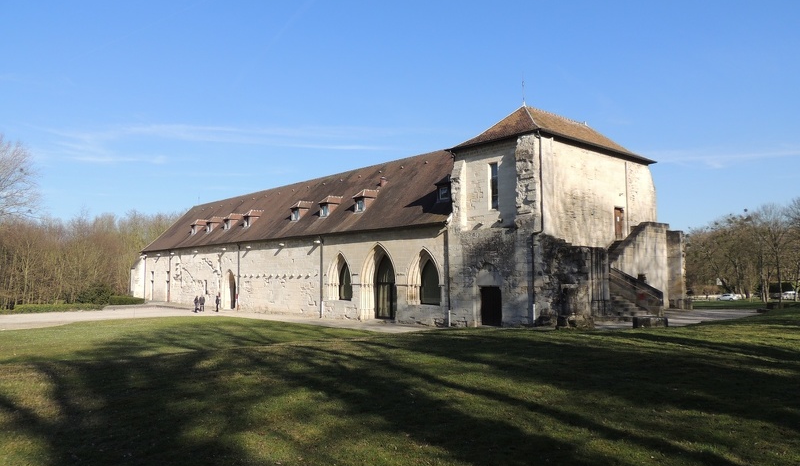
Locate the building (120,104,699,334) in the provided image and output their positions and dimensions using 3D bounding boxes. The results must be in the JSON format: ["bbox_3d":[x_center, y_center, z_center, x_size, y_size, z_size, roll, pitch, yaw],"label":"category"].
[{"bbox_3d":[-8.220,0.500,61.270,17.640,14.750,69.680,2,-5,-43],"label":"building"}]

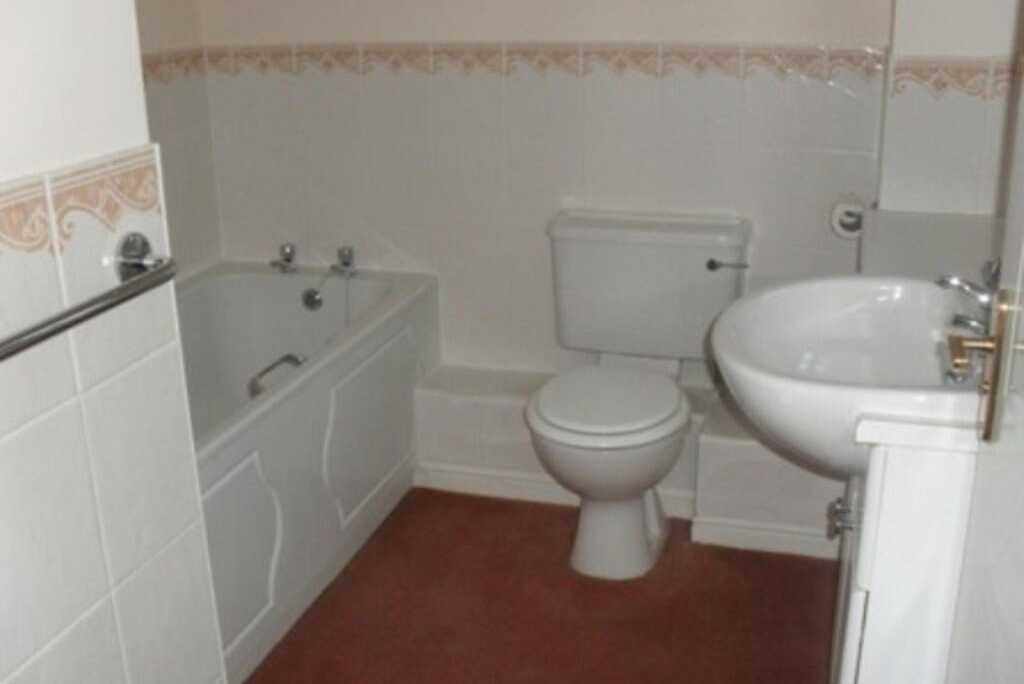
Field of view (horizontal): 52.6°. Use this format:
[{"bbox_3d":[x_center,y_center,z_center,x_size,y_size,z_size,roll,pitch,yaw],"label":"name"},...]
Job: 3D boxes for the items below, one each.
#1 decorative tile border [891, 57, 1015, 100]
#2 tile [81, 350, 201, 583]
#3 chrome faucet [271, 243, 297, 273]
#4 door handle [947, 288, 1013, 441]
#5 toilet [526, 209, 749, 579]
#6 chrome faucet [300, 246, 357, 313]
[{"bbox_3d":[0.900,-0.533,2.109,0.260,0.089,0.010,5,19,16],"label":"decorative tile border"},{"bbox_3d":[-0.451,0.149,1.264,0.008,0.253,0.197,5,19,16],"label":"tile"},{"bbox_3d":[-0.654,-0.231,2.957,0.055,0.085,0.110,5,19,16],"label":"chrome faucet"},{"bbox_3d":[0.416,0.031,0.930,0.054,0.155,0.105,5,19,16],"label":"door handle"},{"bbox_3d":[0.282,0.131,2.457,0.477,0.760,0.690,5,19,16],"label":"toilet"},{"bbox_3d":[-0.532,-0.173,2.936,0.155,0.170,0.120,5,19,16],"label":"chrome faucet"}]

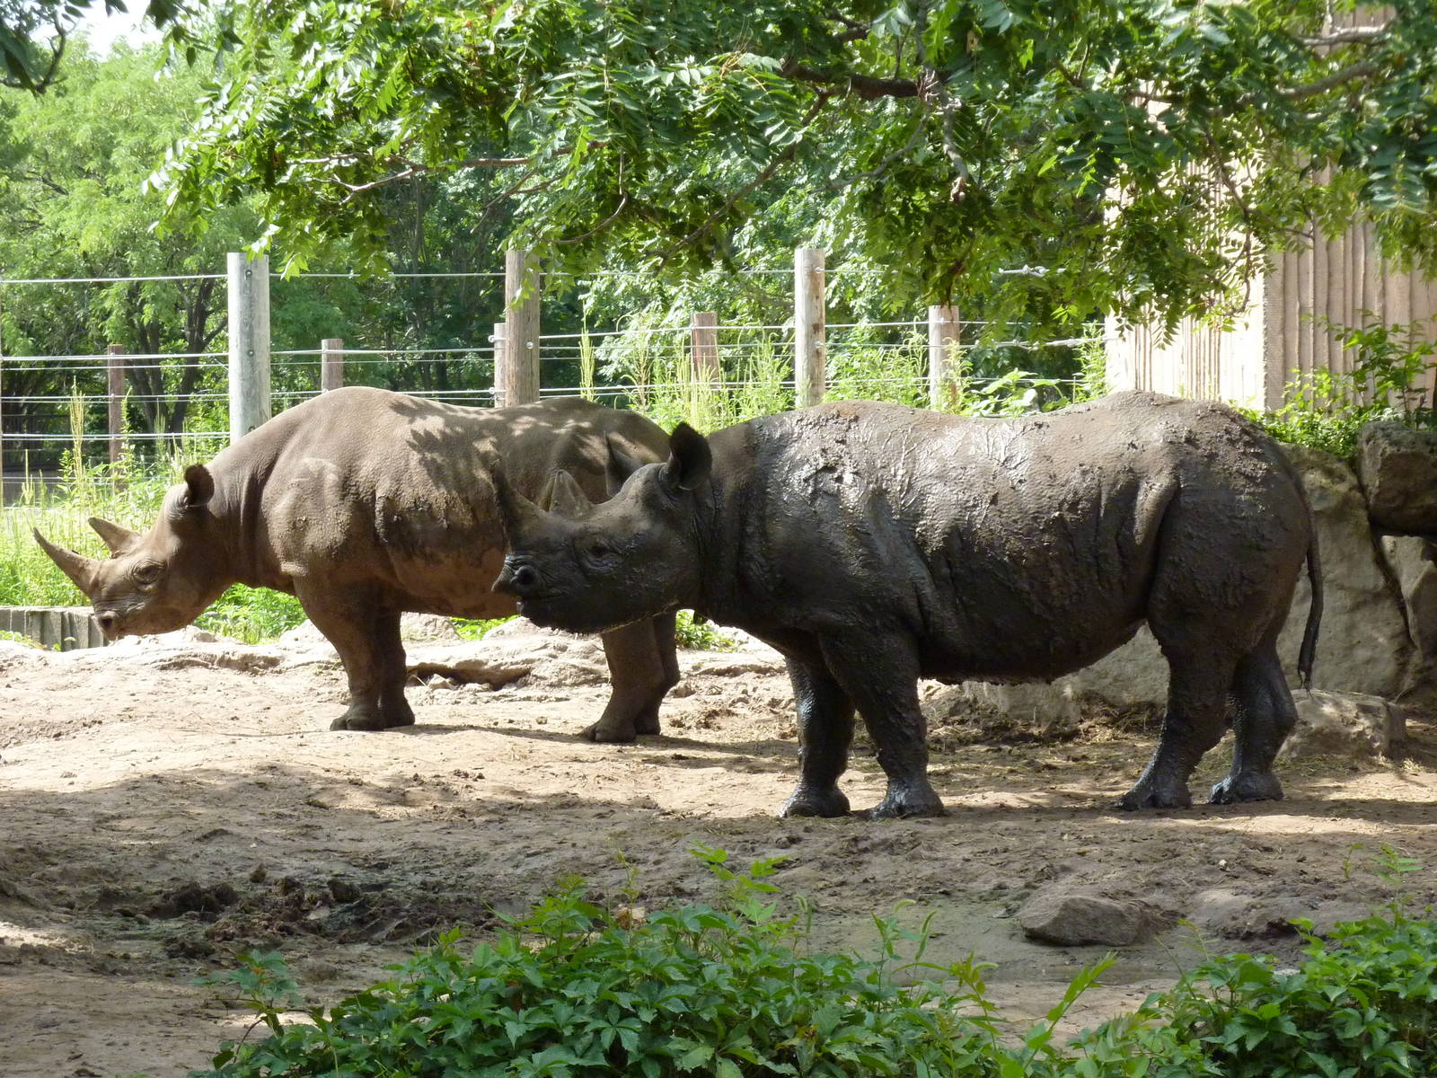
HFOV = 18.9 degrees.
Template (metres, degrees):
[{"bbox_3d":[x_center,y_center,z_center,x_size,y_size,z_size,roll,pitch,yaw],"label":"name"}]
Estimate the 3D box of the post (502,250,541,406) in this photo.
[{"bbox_3d":[-1.178,-0.667,26.036,0.205,2.150,0.205,0,2,0],"label":"post"}]

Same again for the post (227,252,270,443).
[{"bbox_3d":[-2.721,-0.612,25.035,0.240,2.100,0.240,0,2,0],"label":"post"}]

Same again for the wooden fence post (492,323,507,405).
[{"bbox_3d":[-1.696,-0.732,34.534,0.185,2.000,0.185,0,2,0],"label":"wooden fence post"}]

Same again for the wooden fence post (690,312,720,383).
[{"bbox_3d":[-0.100,-0.681,32.034,0.178,2.000,0.178,0,2,0],"label":"wooden fence post"}]

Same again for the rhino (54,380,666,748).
[{"bbox_3d":[-1.660,0.090,19.100,3.000,1.530,0.970,1,2,20],"label":"rhino"}]

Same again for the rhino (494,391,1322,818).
[{"bbox_3d":[0.700,0.230,15.400,3.050,1.500,0.950,0,2,-12],"label":"rhino"}]

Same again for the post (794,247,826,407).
[{"bbox_3d":[0.557,-0.690,26.236,0.182,2.150,0.182,0,2,0],"label":"post"}]

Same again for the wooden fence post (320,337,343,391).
[{"bbox_3d":[-3.623,-0.905,40.533,0.200,1.950,0.200,0,2,0],"label":"wooden fence post"}]

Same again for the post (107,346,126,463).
[{"bbox_3d":[-6.133,-1.030,44.032,0.160,1.900,0.160,0,2,0],"label":"post"}]

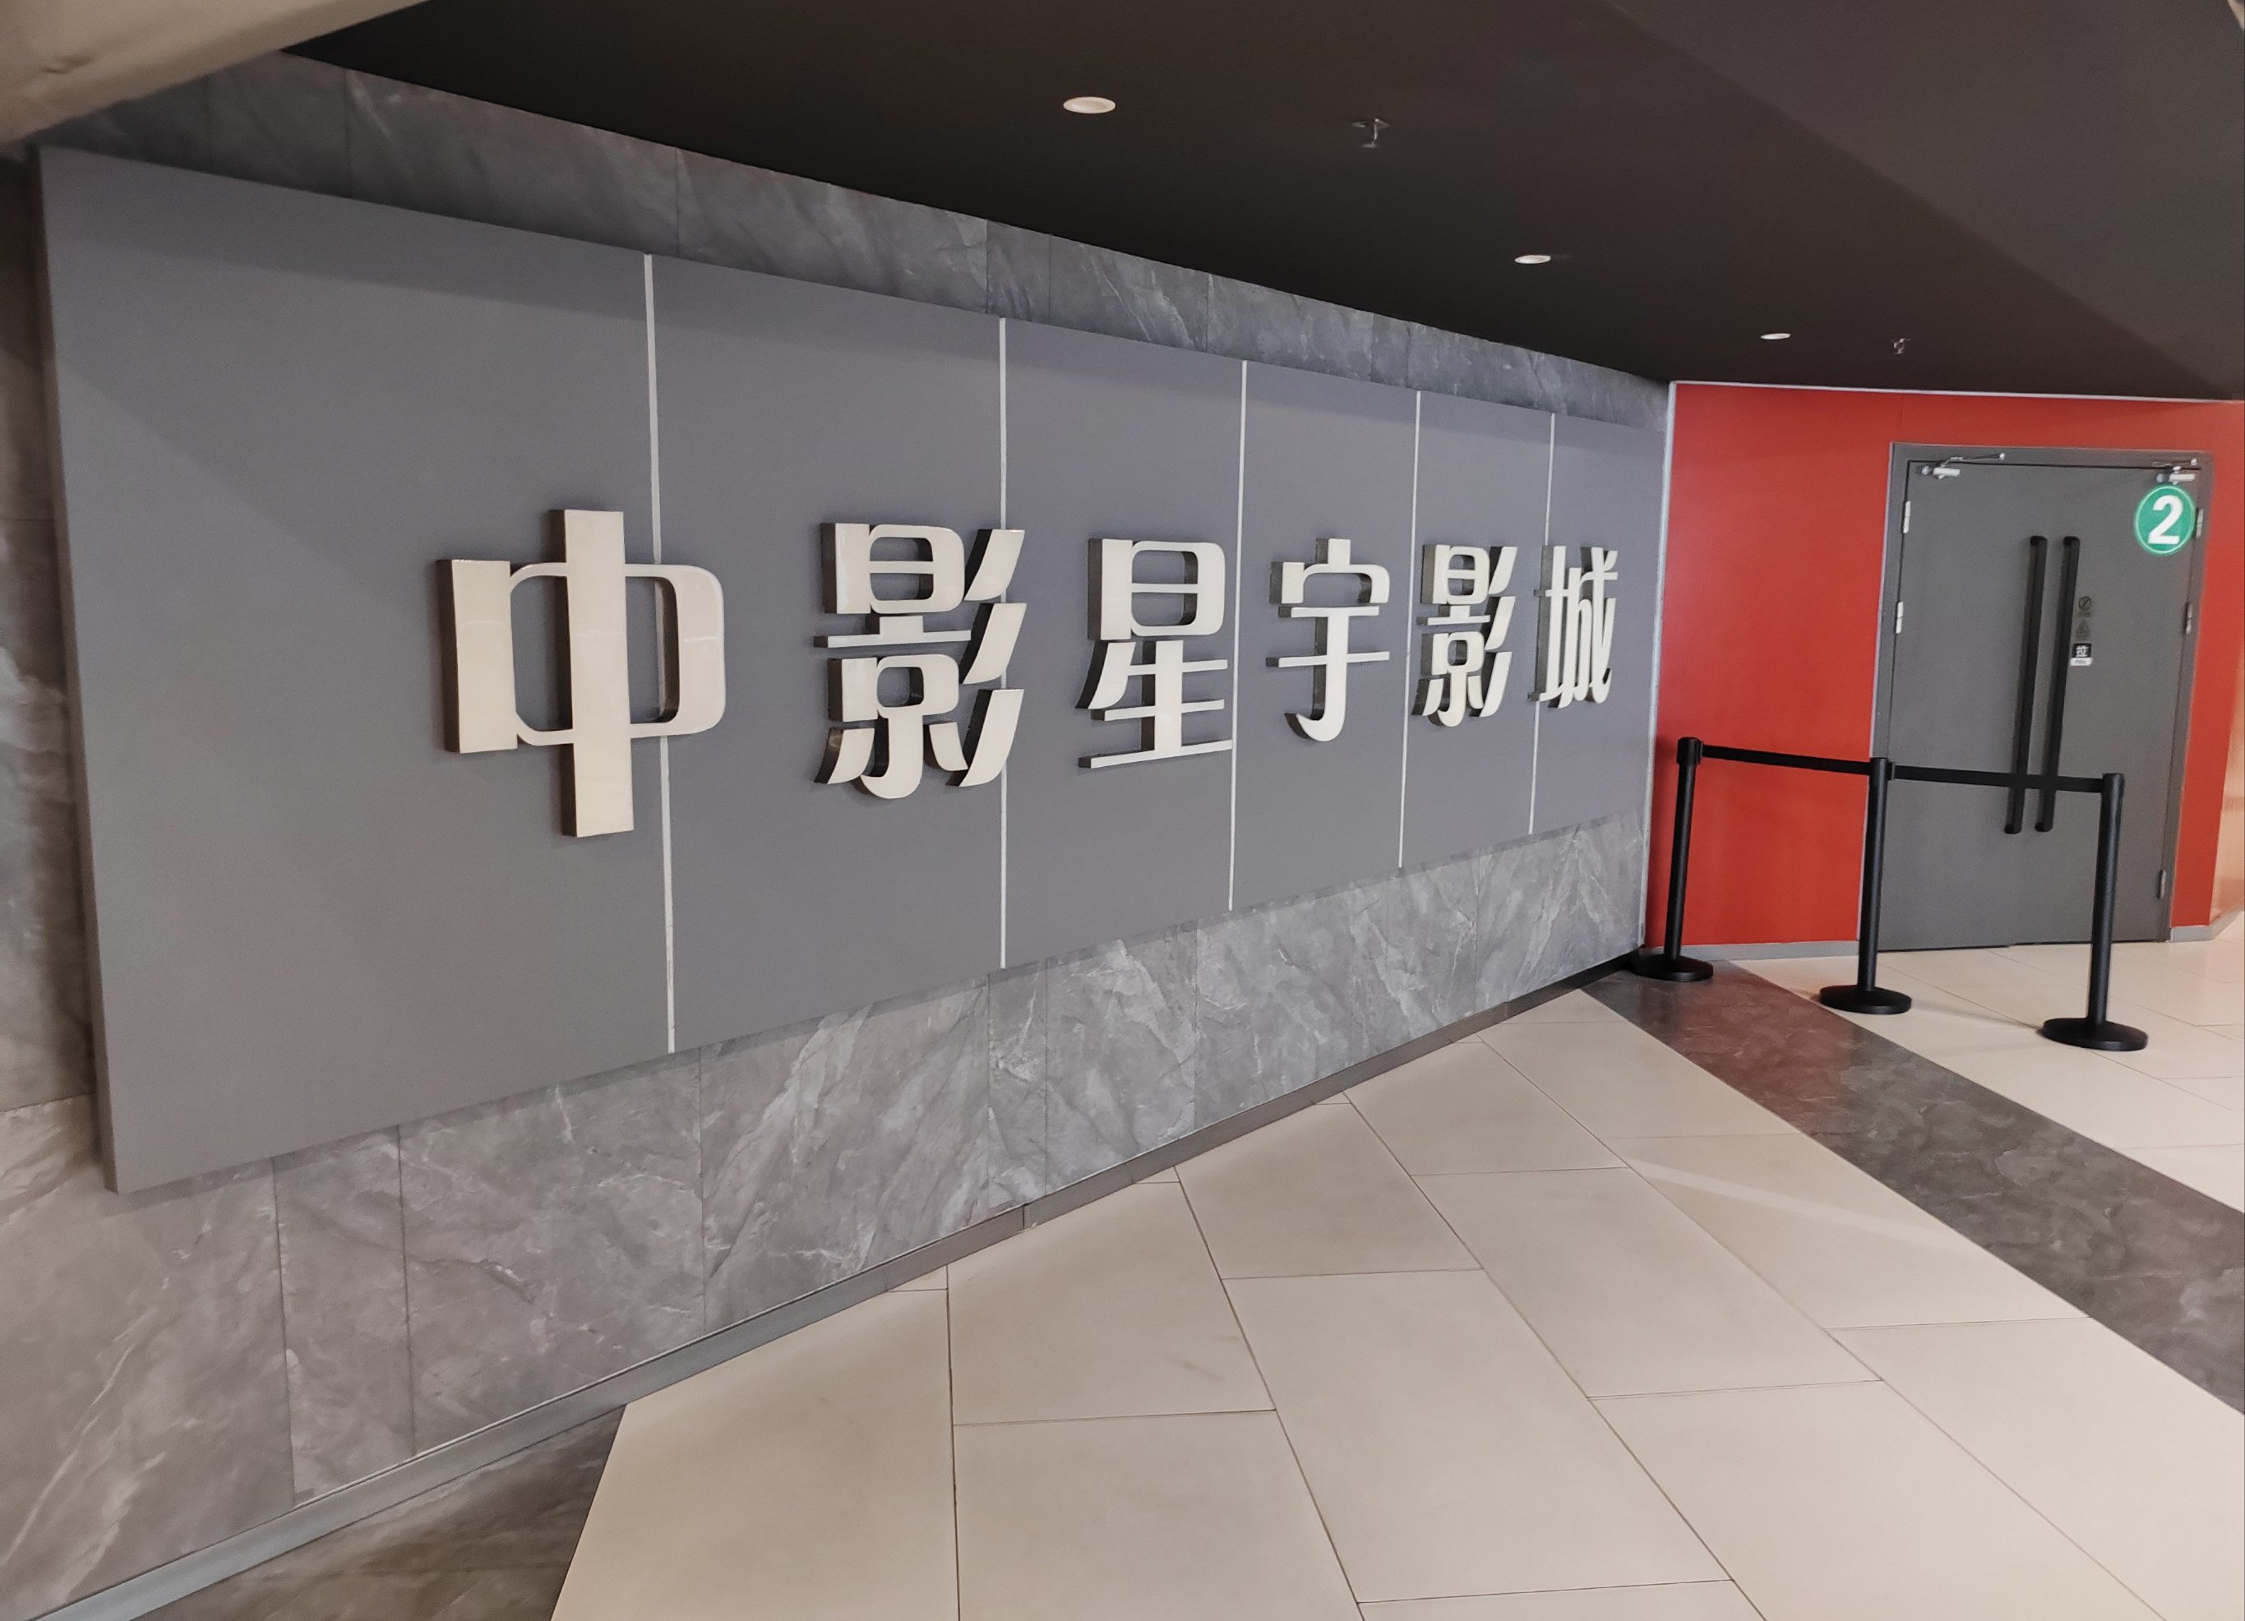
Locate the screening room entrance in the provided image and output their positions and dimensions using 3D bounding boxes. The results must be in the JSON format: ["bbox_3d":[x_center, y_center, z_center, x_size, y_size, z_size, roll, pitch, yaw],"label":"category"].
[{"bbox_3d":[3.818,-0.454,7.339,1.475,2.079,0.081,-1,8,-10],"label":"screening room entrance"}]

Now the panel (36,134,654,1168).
[{"bbox_3d":[-1.129,-0.207,2.744,0.040,1.408,0.947,7,10,38],"label":"panel"}]

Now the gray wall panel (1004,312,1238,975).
[{"bbox_3d":[0.004,-0.391,4.162,0.040,1.408,0.893,7,10,38],"label":"gray wall panel"}]

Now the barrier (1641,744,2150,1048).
[{"bbox_3d":[2.761,0.254,6.394,1.803,0.911,0.358,7,10,36],"label":"barrier"}]

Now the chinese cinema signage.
[{"bbox_3d":[0.345,-0.432,4.521,0.045,0.548,4.526,7,10,38],"label":"chinese cinema signage"}]

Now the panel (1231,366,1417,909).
[{"bbox_3d":[0.558,-0.481,4.855,0.040,1.408,0.891,7,10,38],"label":"panel"}]

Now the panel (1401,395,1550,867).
[{"bbox_3d":[1.117,-0.572,5.554,0.040,1.408,0.908,7,10,38],"label":"panel"}]

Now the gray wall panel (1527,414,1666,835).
[{"bbox_3d":[1.703,-0.667,6.287,0.040,1.408,0.977,7,10,38],"label":"gray wall panel"}]

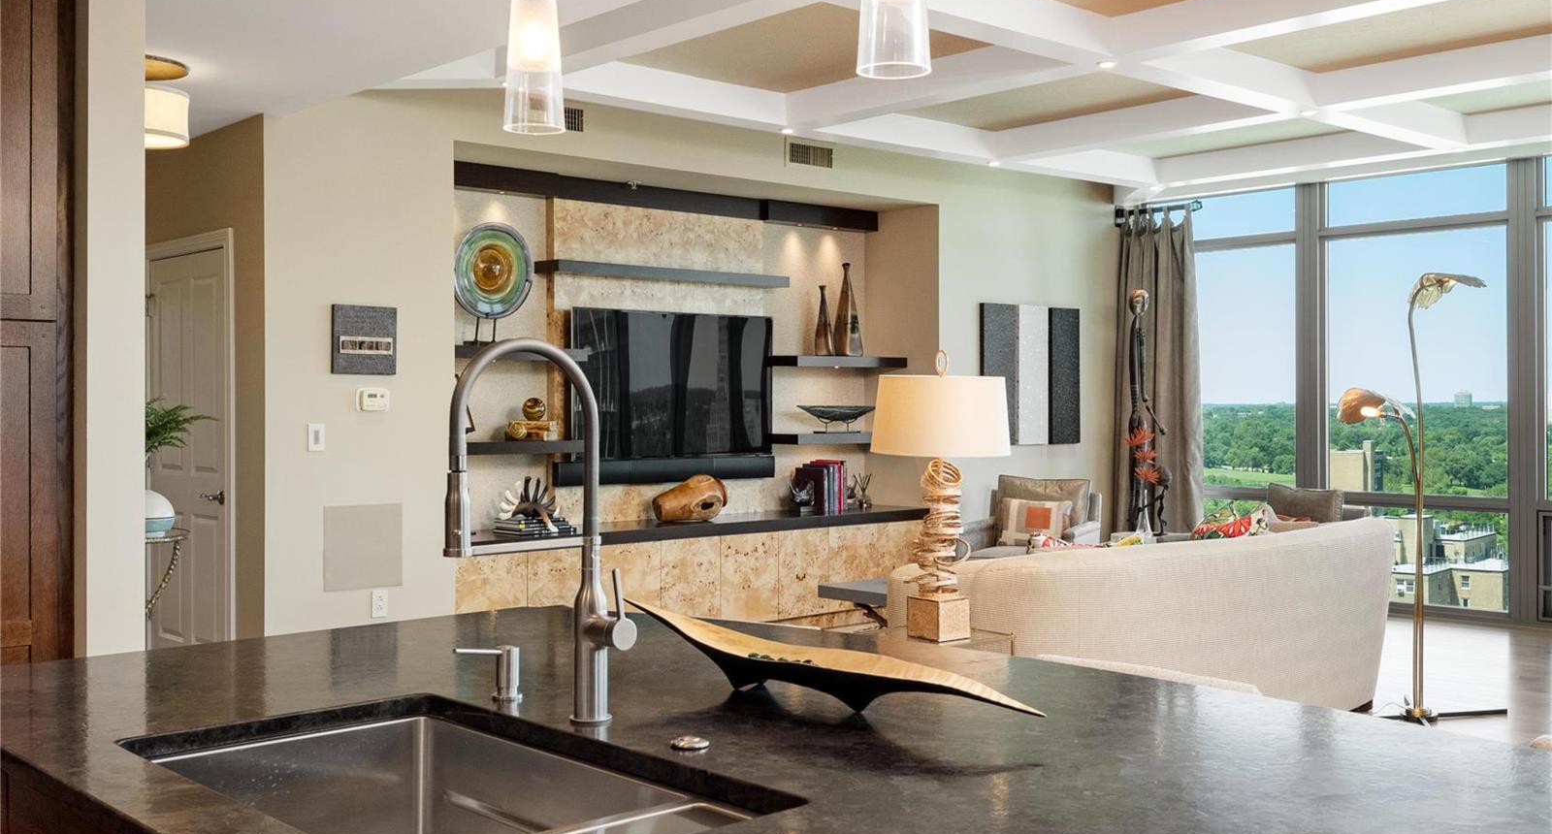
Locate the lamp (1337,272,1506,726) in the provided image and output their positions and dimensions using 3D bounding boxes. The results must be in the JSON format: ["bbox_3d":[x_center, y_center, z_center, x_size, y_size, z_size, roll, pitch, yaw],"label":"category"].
[{"bbox_3d":[2.678,0.329,6.492,0.660,1.860,0.420,0,1,21],"label":"lamp"}]

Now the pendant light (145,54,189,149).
[{"bbox_3d":[-2.455,-1.169,5.760,0.530,0.270,0.530,0,1,0],"label":"pendant light"}]

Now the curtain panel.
[{"bbox_3d":[2.611,-0.110,10.622,0.160,2.660,0.700,0,1,-42],"label":"curtain panel"}]

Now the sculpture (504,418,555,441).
[{"bbox_3d":[-1.261,0.071,8.005,0.225,0.120,0.140,0,0,-42],"label":"sculpture"}]

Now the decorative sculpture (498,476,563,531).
[{"bbox_3d":[-1.249,0.440,7.873,0.330,0.275,0.210,-1,1,-43],"label":"decorative sculpture"}]

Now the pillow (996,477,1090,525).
[{"bbox_3d":[1.620,0.575,9.380,0.550,0.410,0.160,0,-12,34],"label":"pillow"}]

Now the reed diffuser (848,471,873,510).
[{"bbox_3d":[0.540,0.460,9.668,0.120,0.225,0.115,0,0,-43],"label":"reed diffuser"}]

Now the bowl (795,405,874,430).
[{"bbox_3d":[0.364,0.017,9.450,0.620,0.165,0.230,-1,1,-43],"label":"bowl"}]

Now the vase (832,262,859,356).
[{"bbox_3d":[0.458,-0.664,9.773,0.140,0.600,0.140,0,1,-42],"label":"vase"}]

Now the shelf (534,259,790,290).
[{"bbox_3d":[-0.601,-0.790,8.739,1.640,0.065,0.240,0,0,-42],"label":"shelf"}]

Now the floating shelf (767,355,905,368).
[{"bbox_3d":[0.350,-0.329,9.464,0.947,0.063,0.361,-1,1,-43],"label":"floating shelf"}]

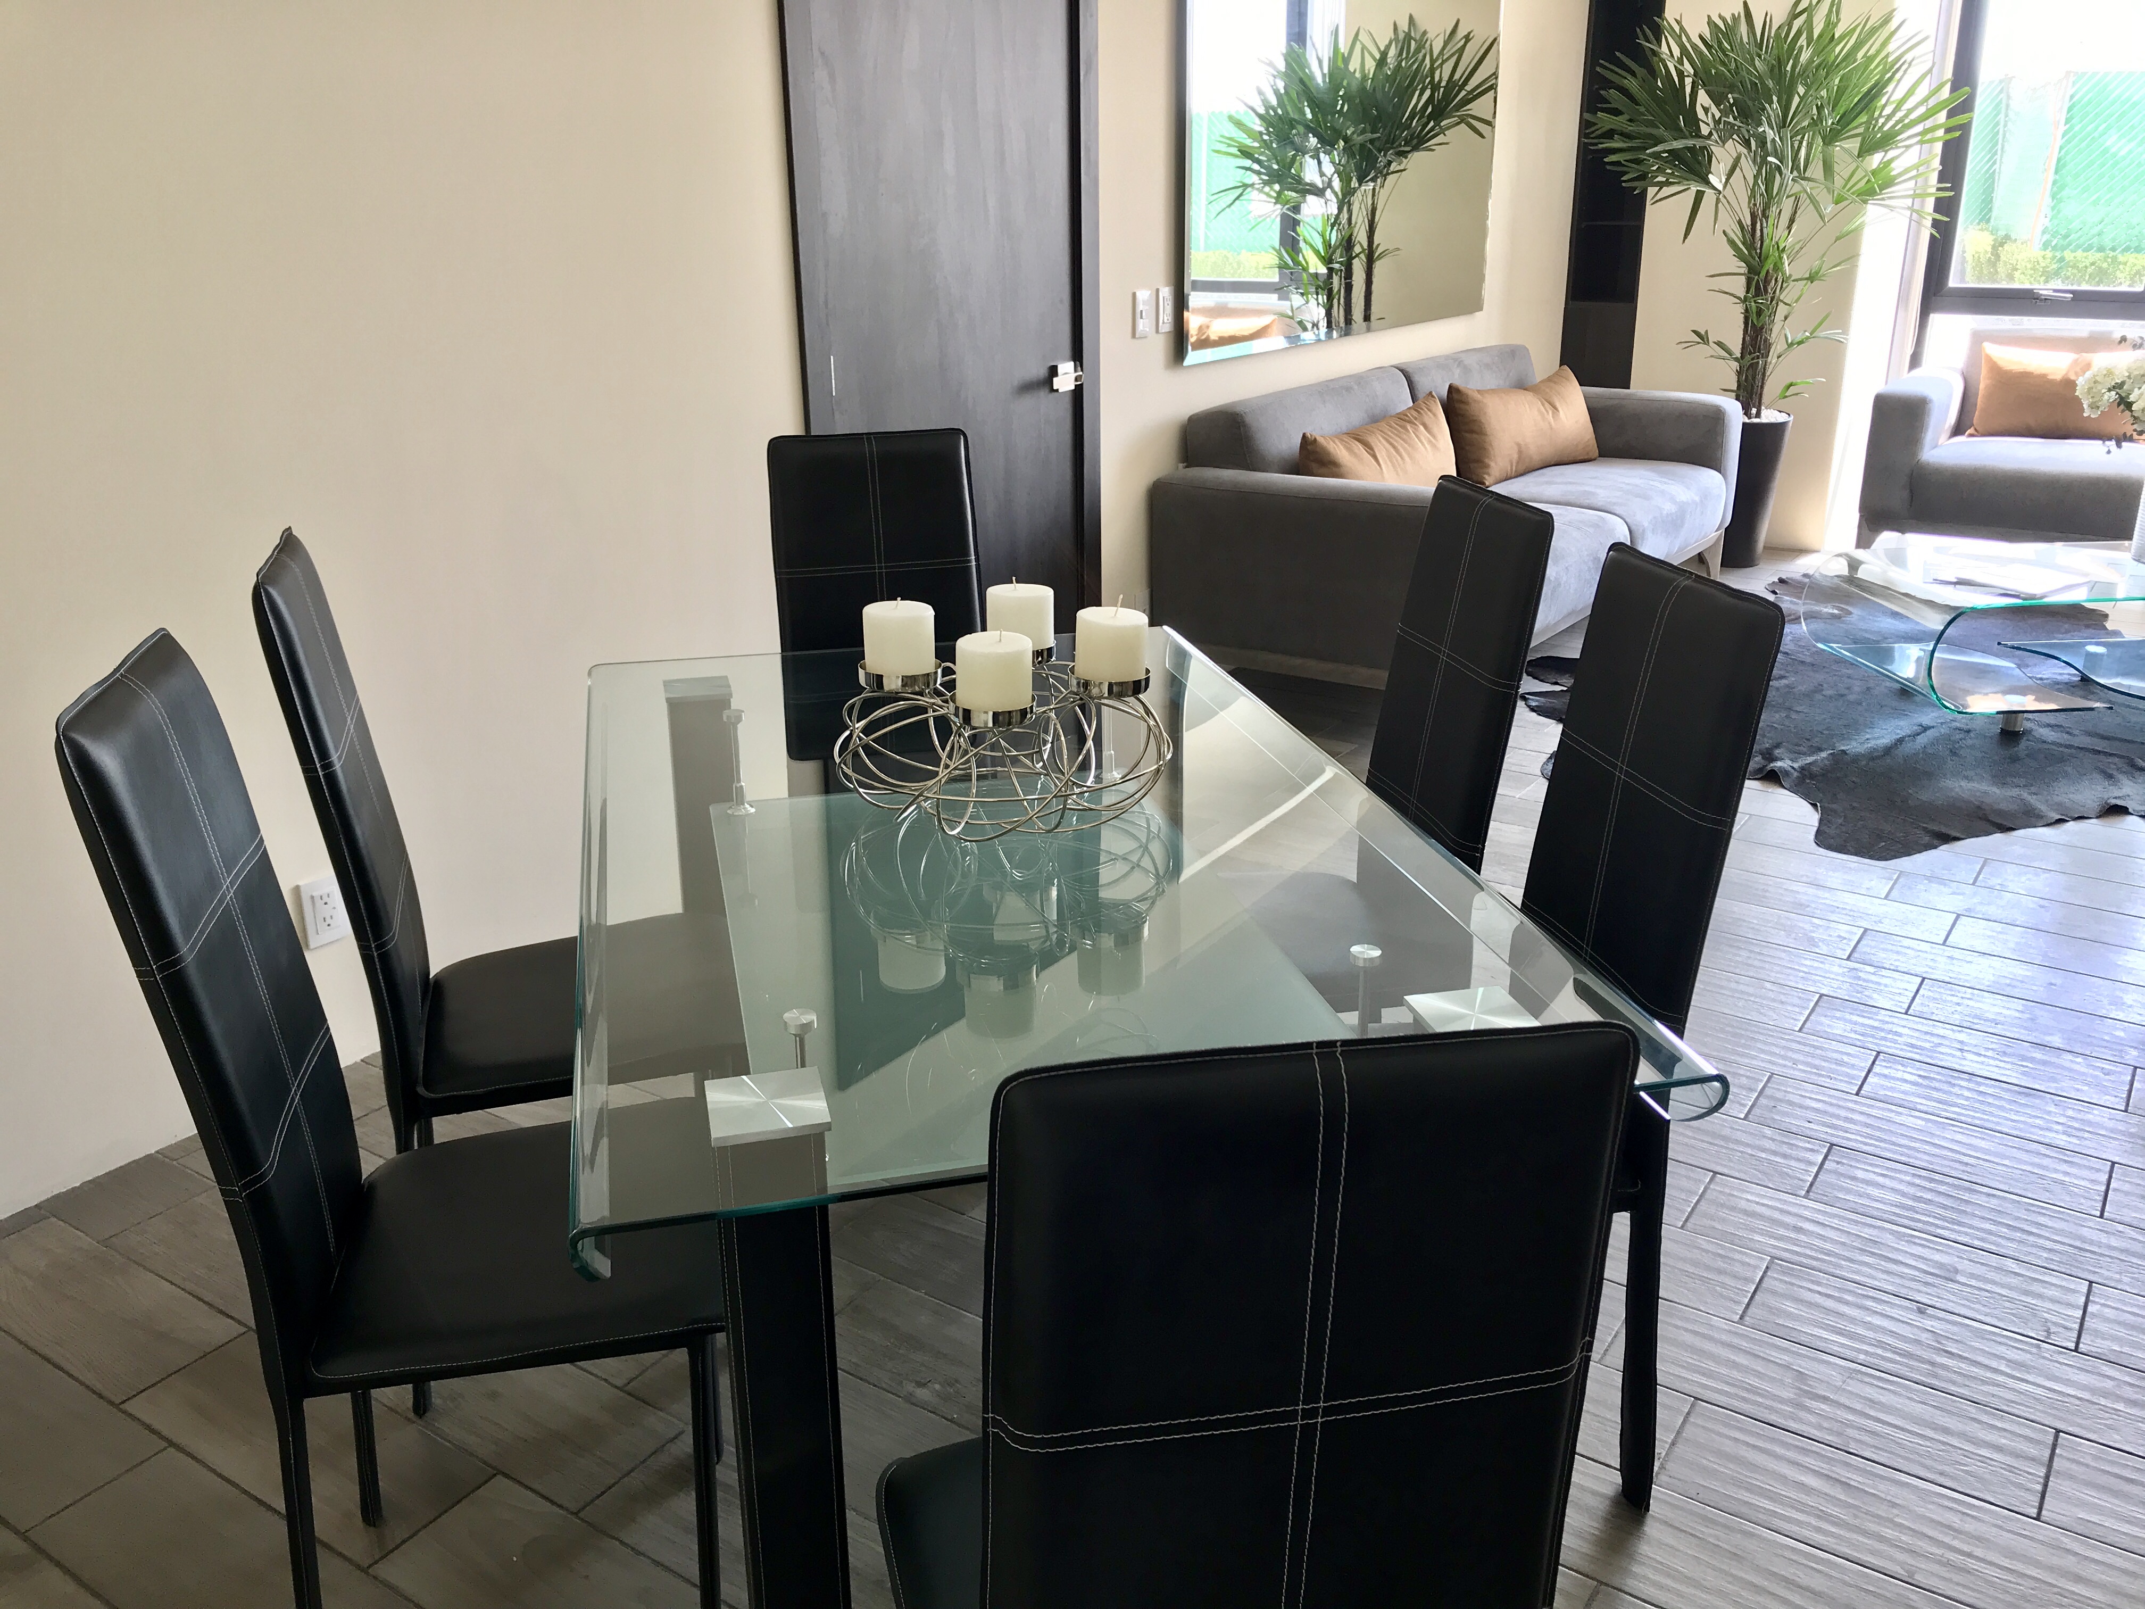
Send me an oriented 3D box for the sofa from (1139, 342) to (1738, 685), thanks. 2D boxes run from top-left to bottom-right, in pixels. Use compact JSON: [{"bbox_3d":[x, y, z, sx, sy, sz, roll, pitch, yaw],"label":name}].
[{"bbox_3d":[1.270,-0.938,5.491,0.950,0.800,2.370,13,24,32],"label":"sofa"}]

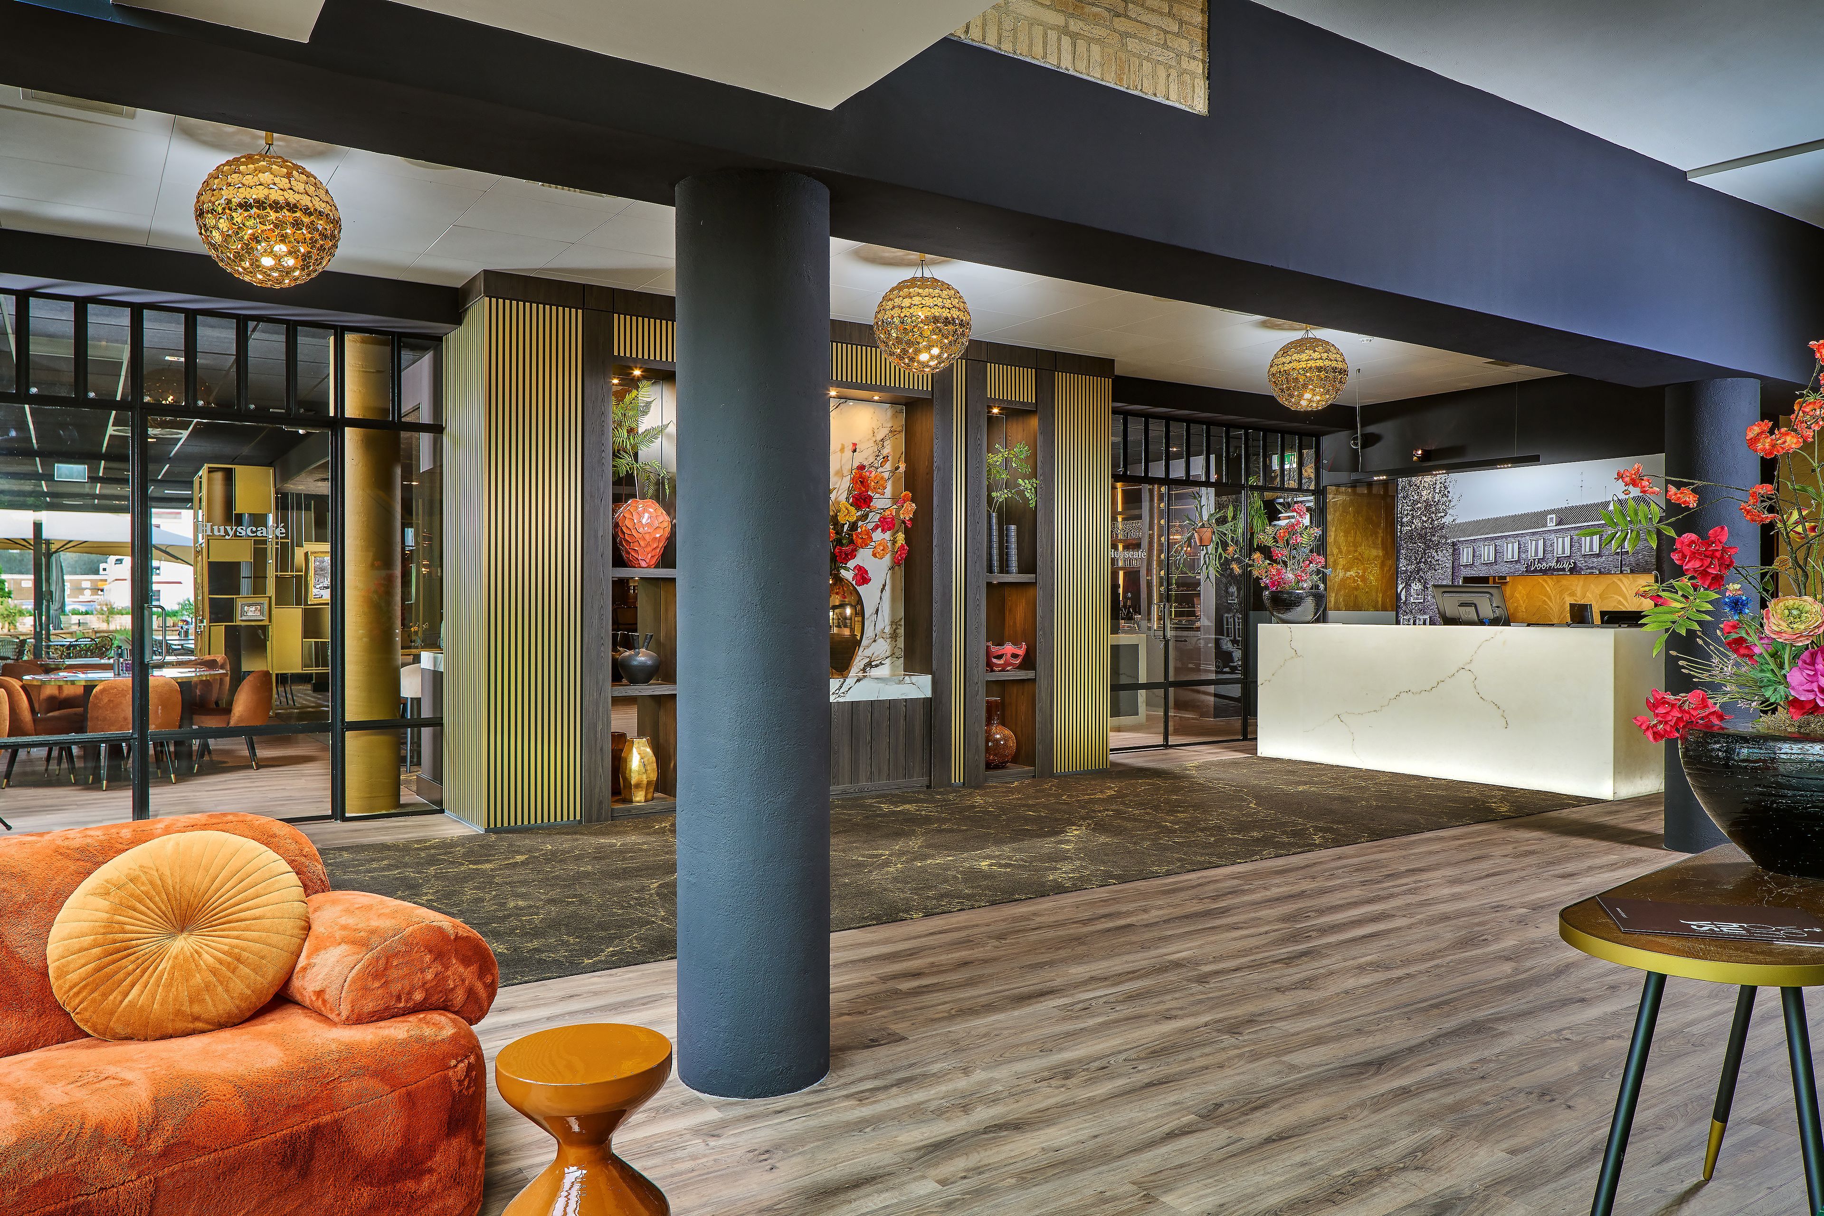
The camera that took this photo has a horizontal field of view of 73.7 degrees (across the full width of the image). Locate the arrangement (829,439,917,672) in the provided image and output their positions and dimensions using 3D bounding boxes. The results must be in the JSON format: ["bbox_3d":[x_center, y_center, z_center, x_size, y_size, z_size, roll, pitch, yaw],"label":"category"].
[{"bbox_3d":[-0.481,-0.320,8.171,0.980,1.570,0.520,0,0,-32],"label":"arrangement"}]

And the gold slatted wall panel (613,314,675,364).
[{"bbox_3d":[-1.566,-1.597,7.247,0.452,0.246,0.050,0,0,-33],"label":"gold slatted wall panel"}]

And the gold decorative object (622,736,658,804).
[{"bbox_3d":[-1.675,0.998,7.482,0.230,0.410,0.225,0,0,-32],"label":"gold decorative object"}]

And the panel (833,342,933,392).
[{"bbox_3d":[-0.439,-1.621,8.067,1.340,0.250,0.040,0,0,-32],"label":"panel"}]

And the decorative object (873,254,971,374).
[{"bbox_3d":[0.058,-1.536,6.332,0.504,0.640,0.504,0,0,0],"label":"decorative object"}]

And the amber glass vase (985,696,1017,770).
[{"bbox_3d":[0.593,0.913,8.915,0.345,0.525,0.345,0,0,0],"label":"amber glass vase"}]

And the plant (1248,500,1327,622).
[{"bbox_3d":[3.198,-0.392,10.356,0.580,1.062,0.620,0,0,0],"label":"plant"}]

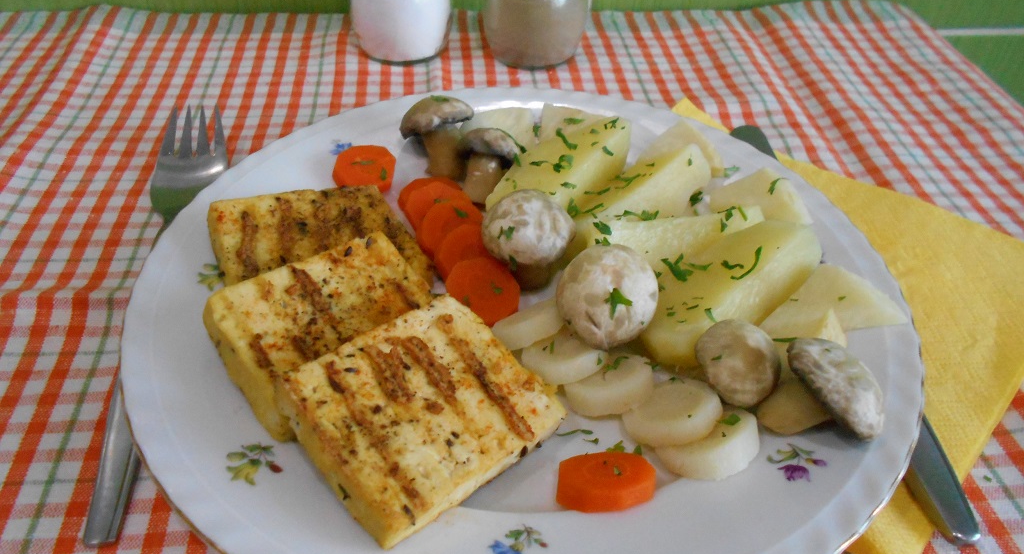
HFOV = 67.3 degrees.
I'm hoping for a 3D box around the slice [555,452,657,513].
[{"bbox_3d":[0.024,0.053,0.199,0.025,0.007,0.018,1,23,-1],"label":"slice"}]

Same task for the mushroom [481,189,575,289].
[{"bbox_3d":[0.006,-0.012,0.260,0.029,0.028,0.029,1,49,-1],"label":"mushroom"}]

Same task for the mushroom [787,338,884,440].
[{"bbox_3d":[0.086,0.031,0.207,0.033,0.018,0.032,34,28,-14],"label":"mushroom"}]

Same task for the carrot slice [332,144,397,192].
[{"bbox_3d":[-0.058,-0.042,0.298,0.024,0.005,0.022,1,49,-1],"label":"carrot slice"}]

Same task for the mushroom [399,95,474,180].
[{"bbox_3d":[-0.028,-0.057,0.310,0.030,0.030,0.030,-8,19,7],"label":"mushroom"}]

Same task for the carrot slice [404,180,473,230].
[{"bbox_3d":[-0.027,-0.025,0.285,0.025,0.005,0.025,5,54,-4],"label":"carrot slice"}]

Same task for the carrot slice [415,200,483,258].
[{"bbox_3d":[-0.022,-0.016,0.274,0.024,0.005,0.024,7,59,-6],"label":"carrot slice"}]

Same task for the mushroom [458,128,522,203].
[{"bbox_3d":[-0.011,-0.044,0.298,0.026,0.028,0.026,8,17,-7],"label":"mushroom"}]

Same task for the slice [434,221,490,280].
[{"bbox_3d":[-0.014,-0.007,0.265,0.024,0.005,0.024,1,59,-1],"label":"slice"}]

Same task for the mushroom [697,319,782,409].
[{"bbox_3d":[0.066,0.026,0.223,0.025,0.022,0.025,-4,68,10],"label":"mushroom"}]

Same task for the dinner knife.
[{"bbox_3d":[0.111,-0.001,0.276,0.020,0.008,0.210,0,41,-2],"label":"dinner knife"}]

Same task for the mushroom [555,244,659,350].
[{"bbox_3d":[0.029,0.007,0.238,0.031,0.027,0.031,-5,70,2],"label":"mushroom"}]

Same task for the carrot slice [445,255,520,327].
[{"bbox_3d":[-0.009,0.005,0.251,0.024,0.005,0.024,8,62,-7],"label":"carrot slice"}]

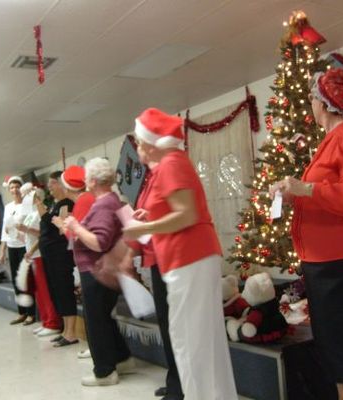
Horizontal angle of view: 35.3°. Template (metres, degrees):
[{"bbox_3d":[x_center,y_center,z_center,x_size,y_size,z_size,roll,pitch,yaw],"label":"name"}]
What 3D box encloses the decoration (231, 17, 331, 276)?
[{"bbox_3d":[1.070,-0.307,4.081,1.380,2.269,1.380,-3,-3,-31],"label":"decoration"}]

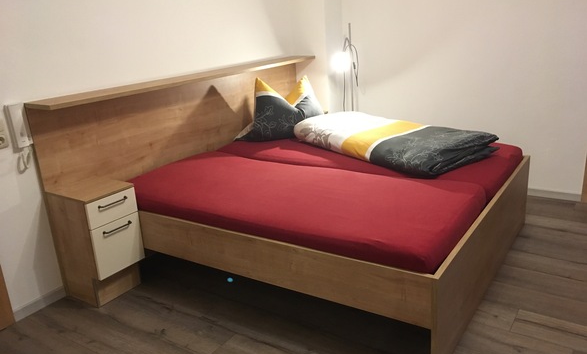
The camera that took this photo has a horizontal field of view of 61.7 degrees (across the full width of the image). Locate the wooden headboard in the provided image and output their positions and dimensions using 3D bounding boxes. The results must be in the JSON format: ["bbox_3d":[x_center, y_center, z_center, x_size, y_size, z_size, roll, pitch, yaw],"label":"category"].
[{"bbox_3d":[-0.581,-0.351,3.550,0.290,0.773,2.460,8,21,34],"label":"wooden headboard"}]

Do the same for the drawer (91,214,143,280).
[{"bbox_3d":[-1.069,0.357,2.772,0.335,0.285,0.298,8,21,34],"label":"drawer"}]

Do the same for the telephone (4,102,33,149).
[{"bbox_3d":[-1.416,-0.262,2.535,0.063,0.222,0.088,8,21,34],"label":"telephone"}]

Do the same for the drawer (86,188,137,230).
[{"bbox_3d":[-1.085,0.151,2.708,0.335,0.140,0.298,8,21,34],"label":"drawer"}]

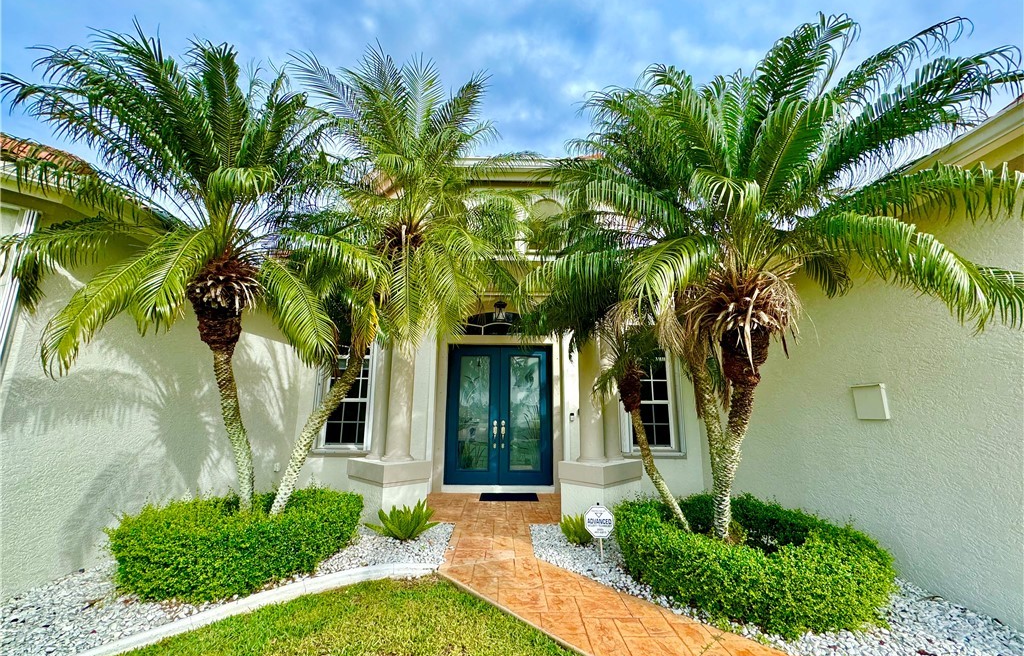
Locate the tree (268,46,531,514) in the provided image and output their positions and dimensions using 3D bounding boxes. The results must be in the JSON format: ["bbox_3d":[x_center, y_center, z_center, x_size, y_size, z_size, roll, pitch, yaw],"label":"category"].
[{"bbox_3d":[-1.329,-0.144,4.650,2.950,4.900,2.700,0,-12,0],"label":"tree"}]

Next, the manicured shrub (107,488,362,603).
[{"bbox_3d":[-2.402,1.971,4.005,1.780,0.500,1.980,0,-12,0],"label":"manicured shrub"}]

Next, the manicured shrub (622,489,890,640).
[{"bbox_3d":[1.988,1.966,3.807,1.920,0.500,2.350,0,-12,0],"label":"manicured shrub"}]

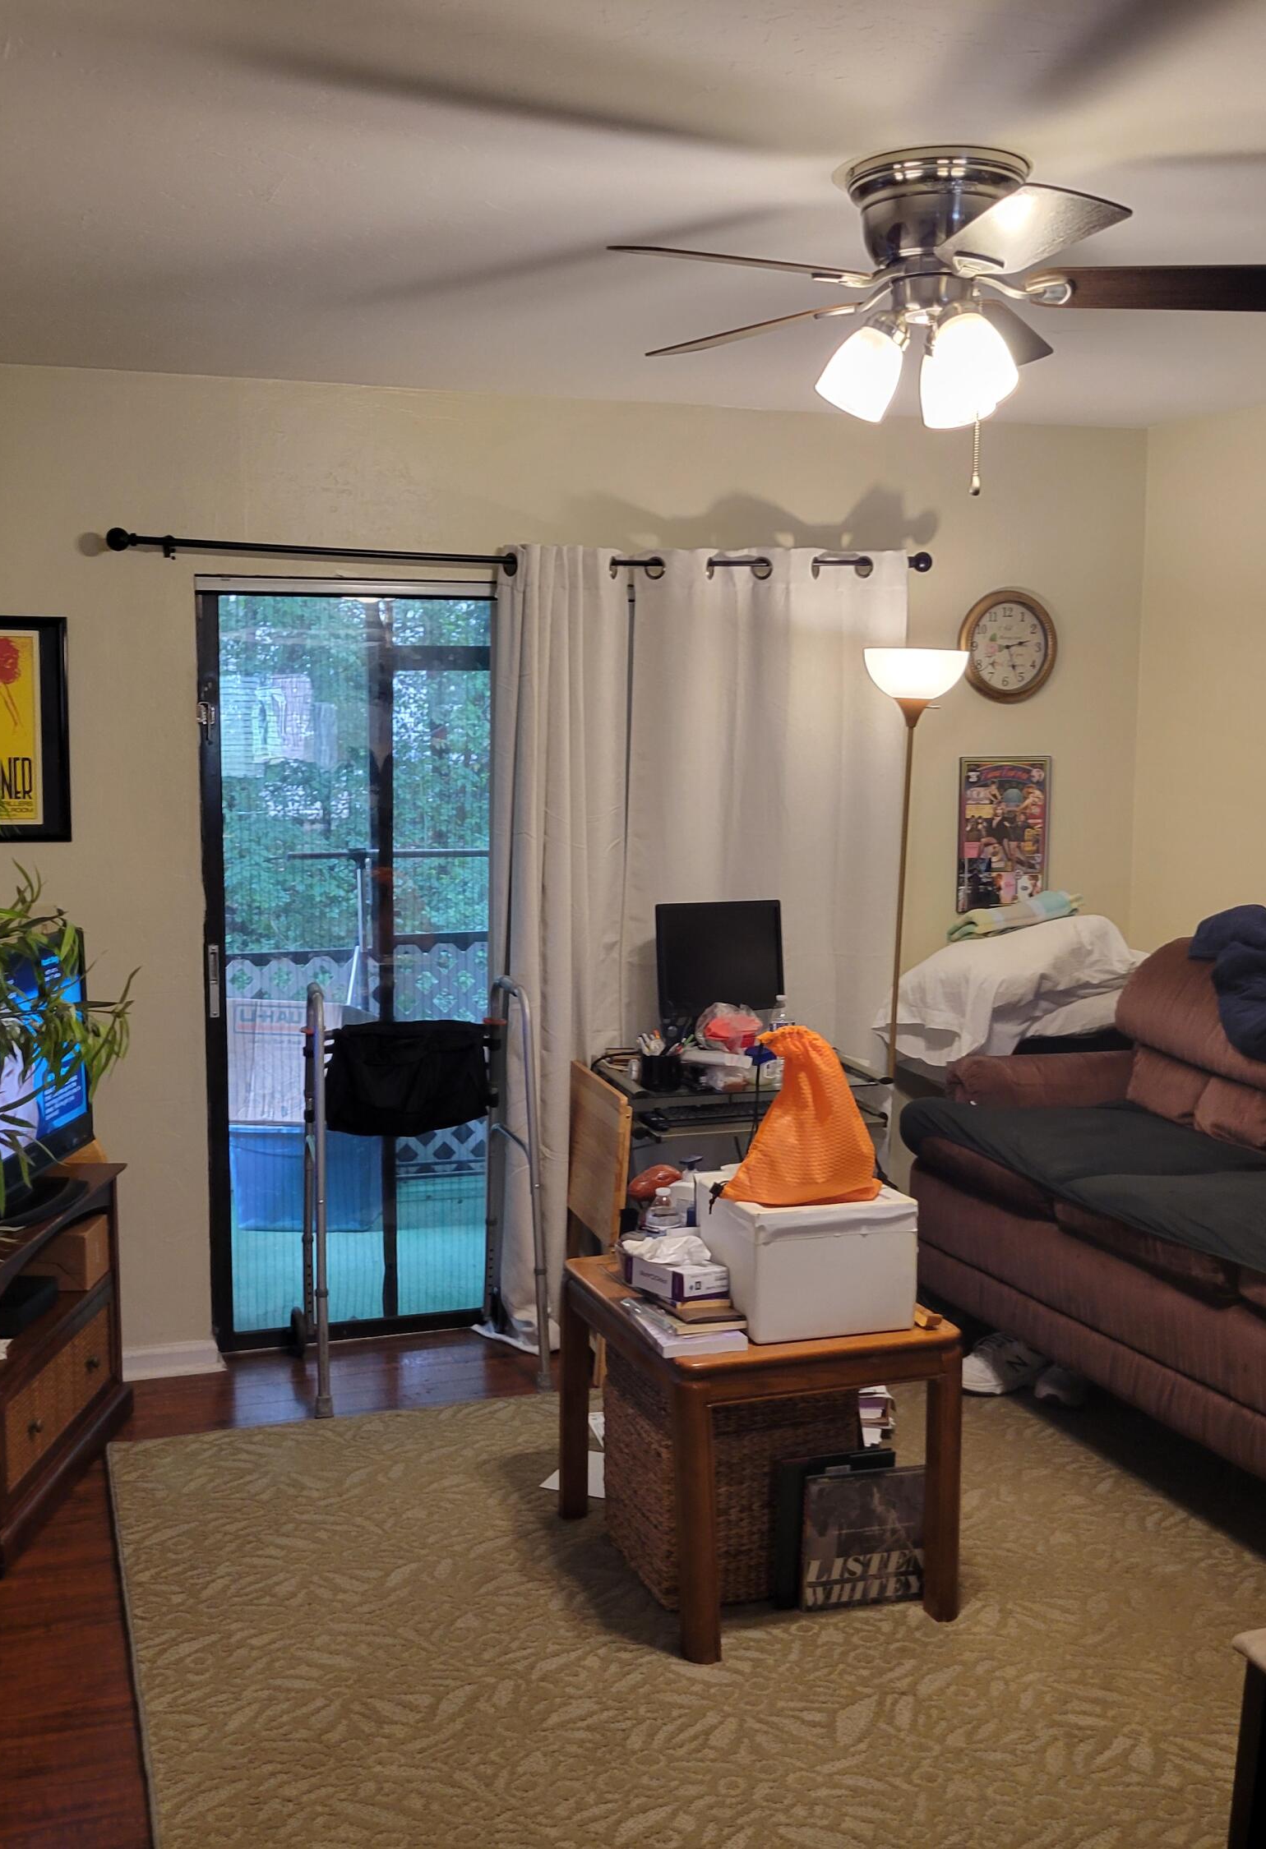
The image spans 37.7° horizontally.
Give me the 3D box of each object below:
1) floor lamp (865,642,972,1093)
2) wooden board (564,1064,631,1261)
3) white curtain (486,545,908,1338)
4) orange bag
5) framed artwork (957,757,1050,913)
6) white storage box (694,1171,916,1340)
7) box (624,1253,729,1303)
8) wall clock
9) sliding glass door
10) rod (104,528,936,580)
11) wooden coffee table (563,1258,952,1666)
[{"bbox_3d":[0.679,0.202,4.733,0.295,1.800,0.295,0,6,-20],"label":"floor lamp"},{"bbox_3d":[-0.080,0.563,4.535,0.035,0.365,0.480,1,5,-15],"label":"wooden board"},{"bbox_3d":[0.185,0.056,4.892,1.158,2.052,0.120,-2,6,-19],"label":"white curtain"},{"bbox_3d":[0.299,0.336,3.306,0.280,0.300,0.170,-1,6,-10],"label":"orange bag"},{"bbox_3d":[1.058,-0.251,5.256,0.296,0.447,0.020,-2,6,-19],"label":"framed artwork"},{"bbox_3d":[0.316,0.600,3.429,0.318,0.237,0.315,-2,6,-19],"label":"white storage box"},{"bbox_3d":[0.080,0.627,3.324,0.107,0.053,0.175,-4,8,-36],"label":"box"},{"bbox_3d":[1.048,-0.776,5.153,0.305,0.308,0.045,-2,7,-19],"label":"wall clock"},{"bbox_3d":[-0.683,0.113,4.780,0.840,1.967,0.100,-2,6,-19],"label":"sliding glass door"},{"bbox_3d":[-0.203,-0.934,4.654,2.169,0.050,0.070,-2,6,-19],"label":"rod"},{"bbox_3d":[0.225,0.979,3.564,0.550,0.545,0.654,-2,6,-19],"label":"wooden coffee table"}]

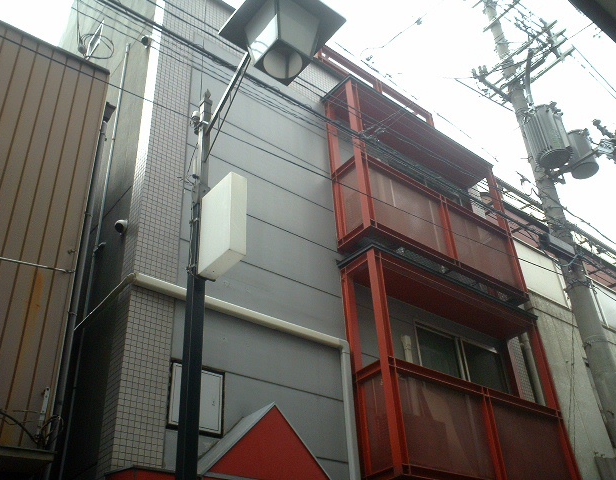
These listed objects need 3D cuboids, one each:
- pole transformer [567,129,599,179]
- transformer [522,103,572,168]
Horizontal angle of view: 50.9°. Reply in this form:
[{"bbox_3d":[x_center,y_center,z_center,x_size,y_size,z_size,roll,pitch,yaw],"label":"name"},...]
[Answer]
[{"bbox_3d":[4.546,-1.453,10.861,0.420,0.770,0.450,27,-44,-37],"label":"pole transformer"},{"bbox_3d":[3.926,-1.685,10.609,0.580,0.960,0.560,-3,-34,0],"label":"transformer"}]

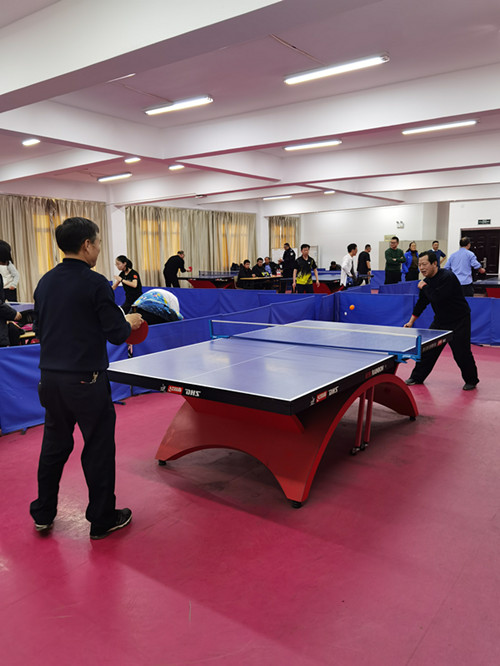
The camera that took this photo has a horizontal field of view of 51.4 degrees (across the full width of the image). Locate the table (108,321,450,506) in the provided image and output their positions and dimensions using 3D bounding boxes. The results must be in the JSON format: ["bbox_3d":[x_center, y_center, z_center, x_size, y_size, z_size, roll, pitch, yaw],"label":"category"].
[{"bbox_3d":[0.404,0.456,4.088,1.580,0.800,2.740,5,11,36],"label":"table"}]

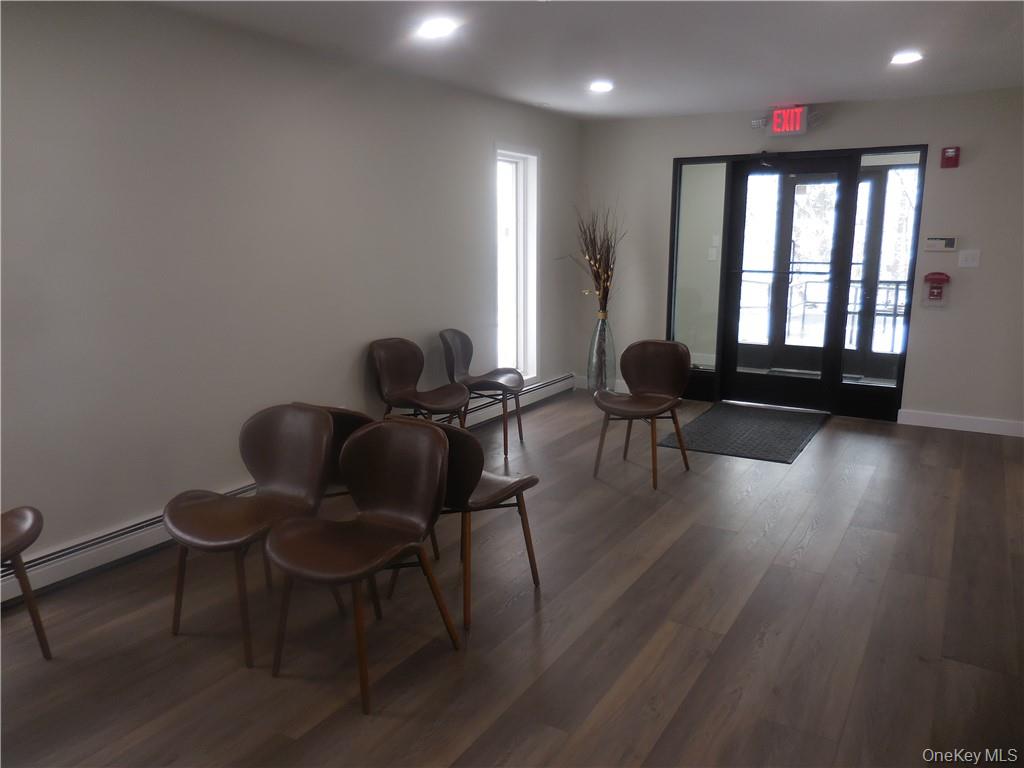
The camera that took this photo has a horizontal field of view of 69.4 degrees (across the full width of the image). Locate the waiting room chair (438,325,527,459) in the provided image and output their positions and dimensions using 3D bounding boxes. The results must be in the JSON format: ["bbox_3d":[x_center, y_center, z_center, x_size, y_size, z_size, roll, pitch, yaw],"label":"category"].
[{"bbox_3d":[-0.199,0.040,5.151,0.575,0.810,0.520,3,12,15],"label":"waiting room chair"}]

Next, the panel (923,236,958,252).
[{"bbox_3d":[3.174,-1.026,5.459,0.190,0.100,0.030,7,13,31],"label":"panel"}]

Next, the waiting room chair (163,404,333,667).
[{"bbox_3d":[-0.980,0.535,2.785,0.520,0.820,0.570,7,14,31],"label":"waiting room chair"}]

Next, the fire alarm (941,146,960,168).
[{"bbox_3d":[3.152,-1.625,5.314,0.110,0.140,0.060,7,14,32],"label":"fire alarm"}]

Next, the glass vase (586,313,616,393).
[{"bbox_3d":[0.843,-0.281,6.866,0.262,0.750,0.262,0,12,0],"label":"glass vase"}]

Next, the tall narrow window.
[{"bbox_3d":[-0.007,-0.950,6.229,0.140,1.890,0.630,7,13,31],"label":"tall narrow window"}]

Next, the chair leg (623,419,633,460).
[{"bbox_3d":[0.764,0.312,4.805,0.032,0.420,0.032,20,31,31],"label":"chair leg"}]

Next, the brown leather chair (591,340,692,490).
[{"bbox_3d":[0.800,0.162,4.539,0.520,0.810,0.575,8,14,35],"label":"brown leather chair"}]

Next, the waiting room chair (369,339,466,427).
[{"bbox_3d":[-0.561,0.140,4.681,0.570,0.820,0.520,7,14,29],"label":"waiting room chair"}]

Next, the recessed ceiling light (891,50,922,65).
[{"bbox_3d":[2.244,-1.861,4.199,0.170,0.035,0.170,7,13,31],"label":"recessed ceiling light"}]

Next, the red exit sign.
[{"bbox_3d":[2.188,-2.082,5.842,0.290,0.205,0.050,7,13,31],"label":"red exit sign"}]

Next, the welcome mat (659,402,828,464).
[{"bbox_3d":[1.822,0.340,5.686,0.920,0.012,1.530,6,13,29],"label":"welcome mat"}]

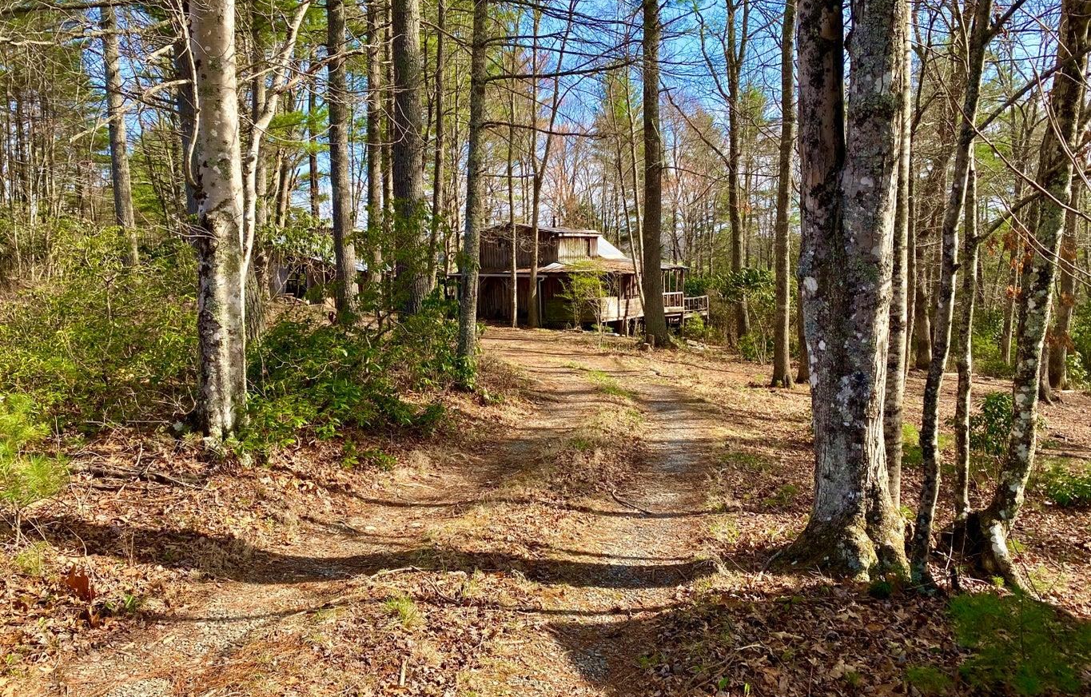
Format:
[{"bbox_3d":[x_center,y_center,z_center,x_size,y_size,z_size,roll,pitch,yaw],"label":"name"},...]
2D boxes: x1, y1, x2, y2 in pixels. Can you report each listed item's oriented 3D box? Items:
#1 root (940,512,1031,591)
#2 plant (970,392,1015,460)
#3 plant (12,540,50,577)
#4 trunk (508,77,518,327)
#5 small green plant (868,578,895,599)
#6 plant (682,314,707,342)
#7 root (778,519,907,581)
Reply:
[{"bbox_3d":[2.246,1.037,4.200,0.440,0.350,0.370,0,6,0],"label":"root"},{"bbox_3d":[3.702,0.641,6.800,0.340,0.530,0.320,0,6,0],"label":"plant"},{"bbox_3d":[-2.664,1.089,4.250,0.180,0.160,0.140,0,6,0],"label":"plant"},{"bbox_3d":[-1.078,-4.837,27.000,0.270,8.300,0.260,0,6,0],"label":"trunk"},{"bbox_3d":[1.599,1.144,3.900,0.120,0.085,0.100,0,6,0],"label":"small green plant"},{"bbox_3d":[4.067,-0.577,22.500,0.660,0.740,0.580,0,6,0],"label":"plant"},{"bbox_3d":[1.579,1.072,4.400,0.640,0.270,0.500,0,6,0],"label":"root"}]

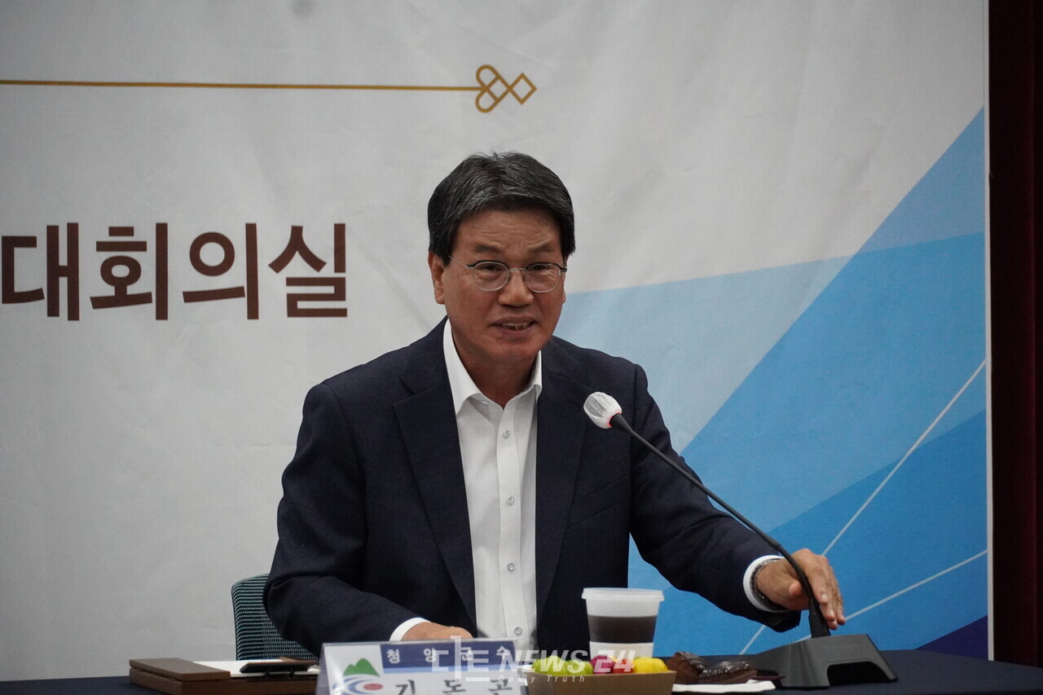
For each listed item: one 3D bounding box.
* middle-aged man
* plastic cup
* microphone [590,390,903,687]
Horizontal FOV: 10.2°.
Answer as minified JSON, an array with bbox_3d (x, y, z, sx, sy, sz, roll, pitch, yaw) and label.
[{"bbox_3d":[0.035,0.418,7.020,0.650,1.310,0.740,0,1,-22],"label":"middle-aged man"},{"bbox_3d":[0.117,0.331,6.720,0.094,0.109,0.094,0,1,0],"label":"plastic cup"},{"bbox_3d":[0.231,0.215,6.750,0.390,0.320,0.140,1,1,38],"label":"microphone"}]

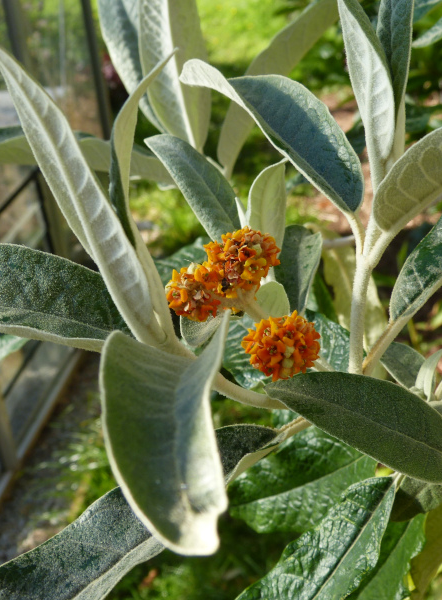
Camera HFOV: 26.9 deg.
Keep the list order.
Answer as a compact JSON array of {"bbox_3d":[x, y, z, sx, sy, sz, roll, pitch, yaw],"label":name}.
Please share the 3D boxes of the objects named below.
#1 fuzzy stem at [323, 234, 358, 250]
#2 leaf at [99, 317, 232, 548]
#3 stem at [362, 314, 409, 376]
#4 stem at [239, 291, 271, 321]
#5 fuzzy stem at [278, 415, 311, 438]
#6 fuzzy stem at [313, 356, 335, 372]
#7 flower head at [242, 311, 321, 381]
[{"bbox_3d":[0.050,-0.024,0.390,0.015,0.004,0.004,-10,2,0],"label":"fuzzy stem"},{"bbox_3d":[-0.015,0.037,0.253,0.035,0.063,0.026,-2,-12,-4],"label":"leaf"},{"bbox_3d":[0.056,0.016,0.318,0.004,0.004,0.025,34,78,10],"label":"stem"},{"bbox_3d":[0.011,0.002,0.296,0.004,0.012,0.004,-45,19,1],"label":"stem"},{"bbox_3d":[0.024,0.042,0.305,0.013,0.003,0.003,-30,-9,0],"label":"fuzzy stem"},{"bbox_3d":[0.033,0.021,0.299,0.003,0.010,0.003,-58,37,0],"label":"fuzzy stem"},{"bbox_3d":[0.019,0.014,0.290,0.025,0.024,0.025,-4,30,4],"label":"flower head"}]

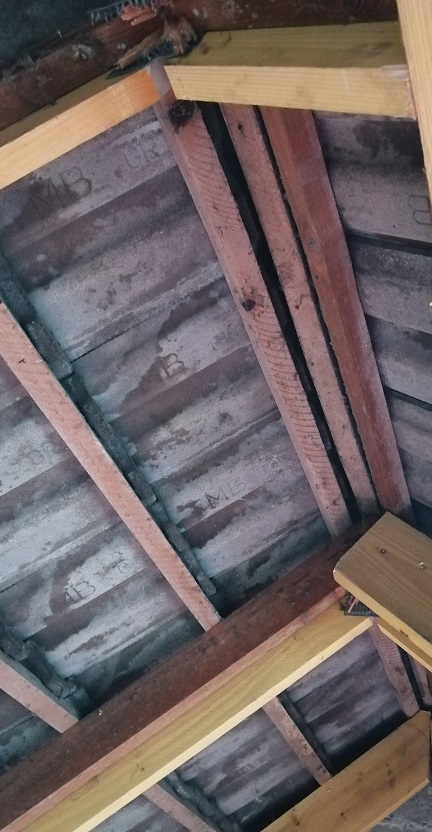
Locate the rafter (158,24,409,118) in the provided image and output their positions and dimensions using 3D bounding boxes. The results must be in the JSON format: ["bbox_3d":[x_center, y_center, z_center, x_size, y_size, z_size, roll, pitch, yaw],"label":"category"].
[{"bbox_3d":[0.074,-0.308,0.542,0.090,0.360,0.035,-36,-50,-12],"label":"rafter"}]

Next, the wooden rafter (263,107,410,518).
[{"bbox_3d":[0.243,-0.114,1.107,0.046,0.044,0.950,39,-19,48],"label":"wooden rafter"}]

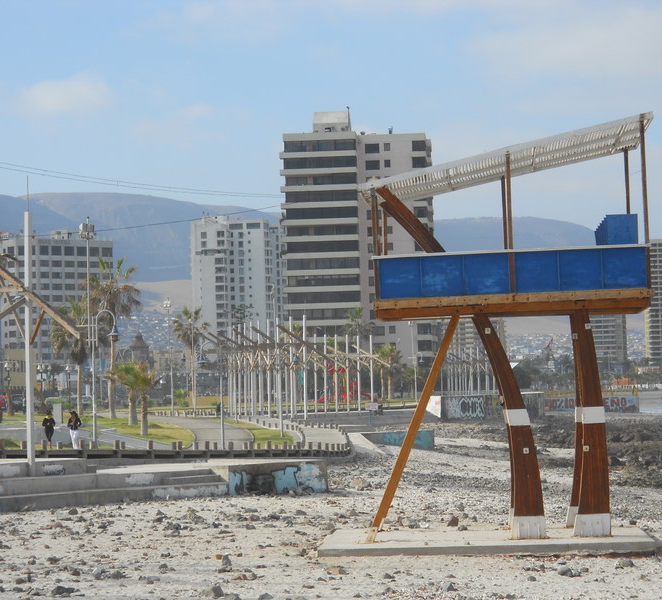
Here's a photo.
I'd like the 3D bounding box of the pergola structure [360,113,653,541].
[{"bbox_3d":[4.409,0.838,56.329,6.897,10.074,6.200,-2,-2,4],"label":"pergola structure"}]

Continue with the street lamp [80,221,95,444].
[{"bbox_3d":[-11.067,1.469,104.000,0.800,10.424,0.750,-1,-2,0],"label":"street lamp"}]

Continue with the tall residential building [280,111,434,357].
[{"bbox_3d":[4.566,-7.388,376.000,24.000,46.000,20.000,-2,-2,5],"label":"tall residential building"}]

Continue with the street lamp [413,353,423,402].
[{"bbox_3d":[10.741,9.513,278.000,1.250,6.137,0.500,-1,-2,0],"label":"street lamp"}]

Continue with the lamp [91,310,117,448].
[{"bbox_3d":[-10.001,3.466,100.000,1.400,6.100,0.650,-1,-2,0],"label":"lamp"}]

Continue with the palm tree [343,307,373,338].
[{"bbox_3d":[3.709,7.087,300.000,4.100,12.400,4.100,-1,-2,0],"label":"palm tree"}]

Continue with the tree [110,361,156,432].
[{"bbox_3d":[-11.685,5.798,134.000,2.700,4.250,2.700,-1,-2,0],"label":"tree"}]

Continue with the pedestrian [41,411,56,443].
[{"bbox_3d":[-12.460,5.718,100.000,0.560,1.660,0.400,-2,-2,3],"label":"pedestrian"}]

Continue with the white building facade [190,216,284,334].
[{"bbox_3d":[-27.743,1.632,672.000,23.000,52.500,23.000,-2,-2,12],"label":"white building facade"}]

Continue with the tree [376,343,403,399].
[{"bbox_3d":[7.515,9.410,296.000,3.400,7.319,3.400,-1,-2,0],"label":"tree"}]

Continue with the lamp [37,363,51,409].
[{"bbox_3d":[-36.306,10.898,287.000,1.600,5.829,1.200,-1,-2,0],"label":"lamp"}]

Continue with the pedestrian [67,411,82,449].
[{"bbox_3d":[-10.860,5.532,96.000,0.560,1.670,0.420,-2,-2,14],"label":"pedestrian"}]

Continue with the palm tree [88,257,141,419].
[{"bbox_3d":[-16.920,2.931,177.000,4.220,12.661,4.220,-1,-2,0],"label":"palm tree"}]

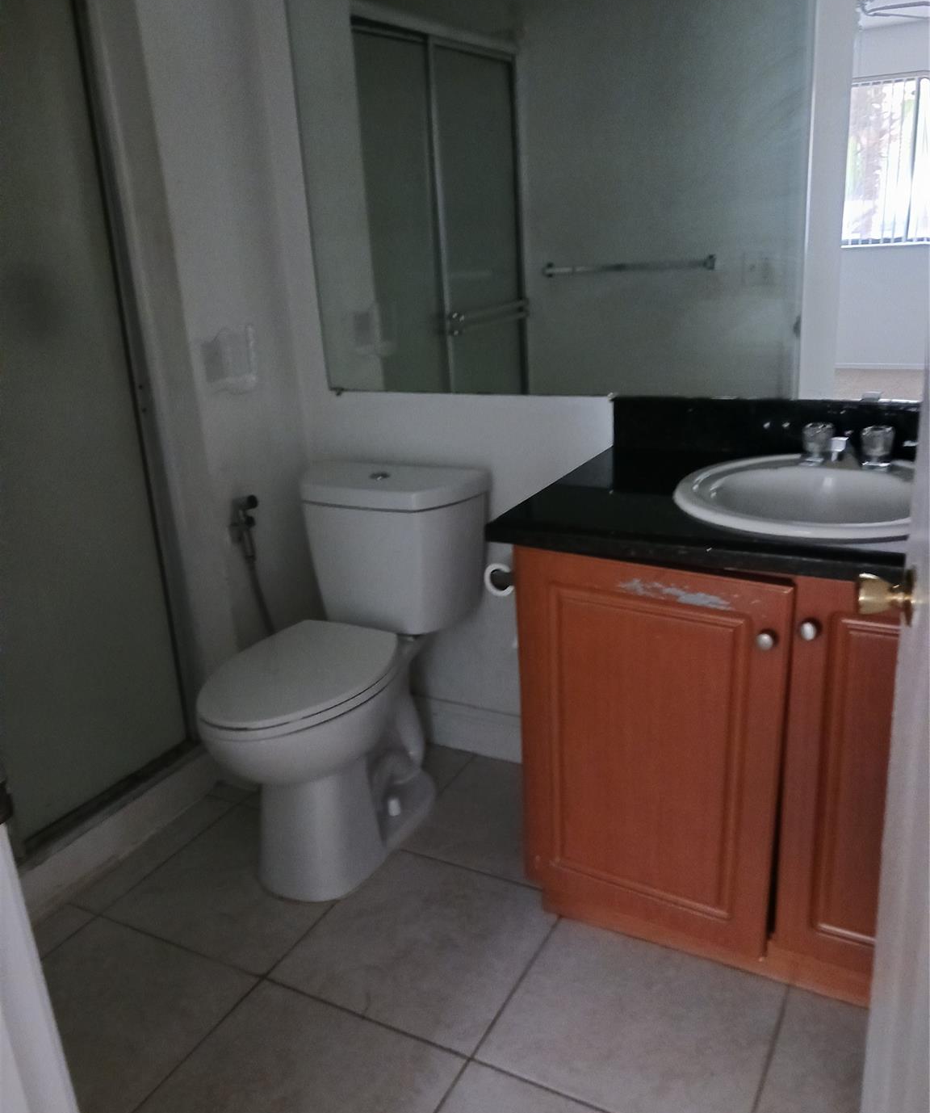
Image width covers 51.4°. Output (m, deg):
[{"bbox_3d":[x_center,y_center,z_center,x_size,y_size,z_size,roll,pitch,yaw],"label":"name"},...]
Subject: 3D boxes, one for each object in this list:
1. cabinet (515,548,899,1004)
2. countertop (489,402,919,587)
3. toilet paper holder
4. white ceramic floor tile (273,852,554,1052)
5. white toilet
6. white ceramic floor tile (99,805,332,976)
[{"bbox_3d":[0.630,0.304,1.766,0.913,0.795,0.537,6,22,28],"label":"cabinet"},{"bbox_3d":[0.583,-0.134,1.608,0.959,0.140,0.563,6,22,28],"label":"countertop"},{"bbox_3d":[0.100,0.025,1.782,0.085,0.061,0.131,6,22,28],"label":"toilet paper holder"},{"bbox_3d":[-0.080,0.743,1.880,0.434,0.010,0.434,6,22,28],"label":"white ceramic floor tile"},{"bbox_3d":[-0.293,0.256,2.136,0.464,0.771,0.736,6,22,28],"label":"white toilet"},{"bbox_3d":[-0.464,0.700,2.086,0.434,0.010,0.434,6,22,28],"label":"white ceramic floor tile"}]

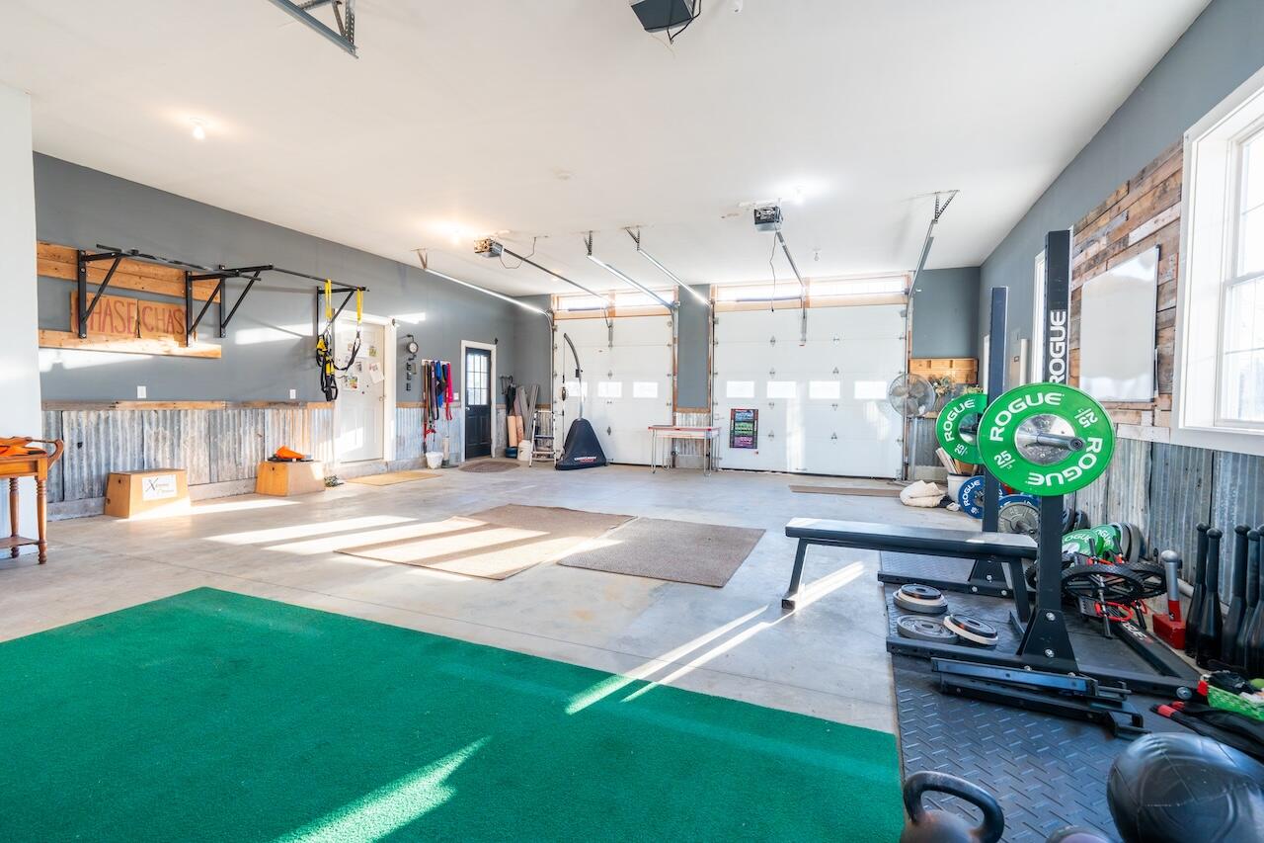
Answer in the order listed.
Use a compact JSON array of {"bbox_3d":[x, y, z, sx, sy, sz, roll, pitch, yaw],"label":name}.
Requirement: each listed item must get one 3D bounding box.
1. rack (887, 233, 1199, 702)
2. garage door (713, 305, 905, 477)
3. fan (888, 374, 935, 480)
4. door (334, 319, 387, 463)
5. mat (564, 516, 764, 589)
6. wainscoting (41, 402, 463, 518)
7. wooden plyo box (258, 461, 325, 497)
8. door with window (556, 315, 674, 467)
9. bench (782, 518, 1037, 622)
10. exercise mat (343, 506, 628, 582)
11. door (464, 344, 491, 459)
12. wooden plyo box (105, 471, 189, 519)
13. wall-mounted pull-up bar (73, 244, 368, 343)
[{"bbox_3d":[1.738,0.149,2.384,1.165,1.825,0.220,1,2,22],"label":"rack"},{"bbox_3d":[2.908,-0.498,9.509,3.086,2.799,0.060,2,2,22],"label":"garage door"},{"bbox_3d":[4.224,0.102,8.479,0.630,1.635,0.480,1,2,22],"label":"fan"},{"bbox_3d":[-3.895,-0.406,8.092,0.060,2.020,0.910,1,2,22],"label":"door"},{"bbox_3d":[0.341,0.978,4.496,1.192,0.012,1.697,2,2,22],"label":"mat"},{"bbox_3d":[-4.114,0.282,7.518,0.080,1.075,5.560,1,2,22],"label":"wainscoting"},{"bbox_3d":[-4.052,0.657,6.694,0.526,0.364,0.506,2,2,22],"label":"wooden plyo box"},{"bbox_3d":[-0.364,-0.585,10.708,2.440,2.765,0.080,1,2,22],"label":"door with window"},{"bbox_3d":[1.480,0.826,3.081,1.230,0.435,0.410,1,2,22],"label":"bench"},{"bbox_3d":[-1.070,0.945,4.851,1.504,0.012,2.160,2,2,24],"label":"exercise mat"},{"bbox_3d":[-2.912,-0.344,10.599,0.050,2.038,0.774,2,2,22],"label":"door"},{"bbox_3d":[-4.702,0.683,5.488,0.384,0.391,0.540,2,2,22],"label":"wooden plyo box"},{"bbox_3d":[-4.239,-1.258,6.080,0.876,0.926,2.788,2,2,22],"label":"wall-mounted pull-up bar"}]

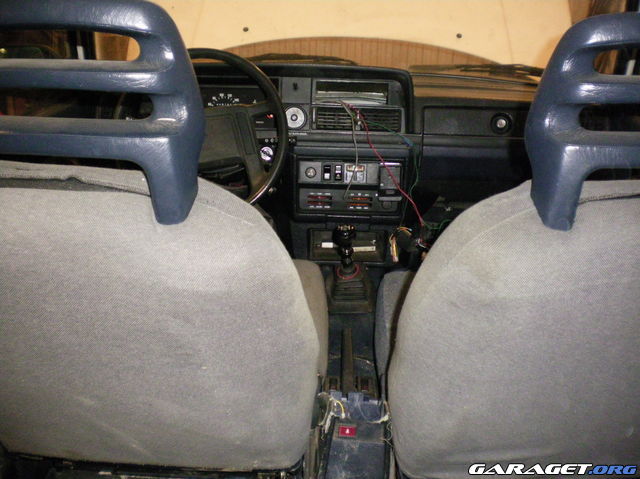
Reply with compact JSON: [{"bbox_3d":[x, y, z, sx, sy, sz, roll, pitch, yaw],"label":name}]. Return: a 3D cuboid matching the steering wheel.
[{"bbox_3d":[-0.269,-0.234,1.460,0.395,0.395,0.090,1,-8,-3],"label":"steering wheel"}]

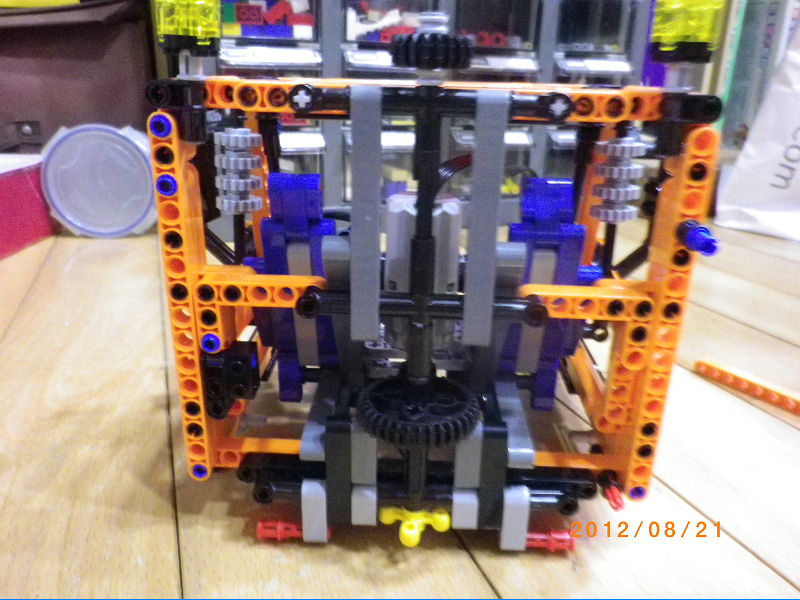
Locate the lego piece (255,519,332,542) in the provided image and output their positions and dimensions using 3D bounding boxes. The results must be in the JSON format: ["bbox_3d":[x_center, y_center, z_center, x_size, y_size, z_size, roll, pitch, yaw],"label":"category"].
[{"bbox_3d":[-0.035,0.076,0.214,0.024,0.007,0.007,2,22,2],"label":"lego piece"}]

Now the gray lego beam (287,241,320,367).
[{"bbox_3d":[-0.033,0.001,0.231,0.008,0.053,0.008,2,34,2],"label":"gray lego beam"}]

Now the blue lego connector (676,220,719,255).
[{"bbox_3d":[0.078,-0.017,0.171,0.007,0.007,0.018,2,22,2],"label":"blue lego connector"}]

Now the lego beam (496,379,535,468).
[{"bbox_3d":[0.038,0.041,0.221,0.008,0.008,0.048,2,22,2],"label":"lego beam"}]

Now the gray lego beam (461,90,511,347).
[{"bbox_3d":[0.023,-0.020,0.176,0.008,0.071,0.008,2,22,2],"label":"gray lego beam"}]

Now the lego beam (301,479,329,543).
[{"bbox_3d":[-0.027,0.068,0.211,0.008,0.023,0.007,2,22,2],"label":"lego beam"}]

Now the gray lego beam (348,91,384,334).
[{"bbox_3d":[-0.009,-0.021,0.177,0.008,0.071,0.007,2,22,2],"label":"gray lego beam"}]

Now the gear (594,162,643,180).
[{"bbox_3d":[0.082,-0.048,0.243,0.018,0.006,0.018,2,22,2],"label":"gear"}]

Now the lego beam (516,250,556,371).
[{"bbox_3d":[0.047,0.003,0.227,0.008,0.053,0.008,2,34,2],"label":"lego beam"}]

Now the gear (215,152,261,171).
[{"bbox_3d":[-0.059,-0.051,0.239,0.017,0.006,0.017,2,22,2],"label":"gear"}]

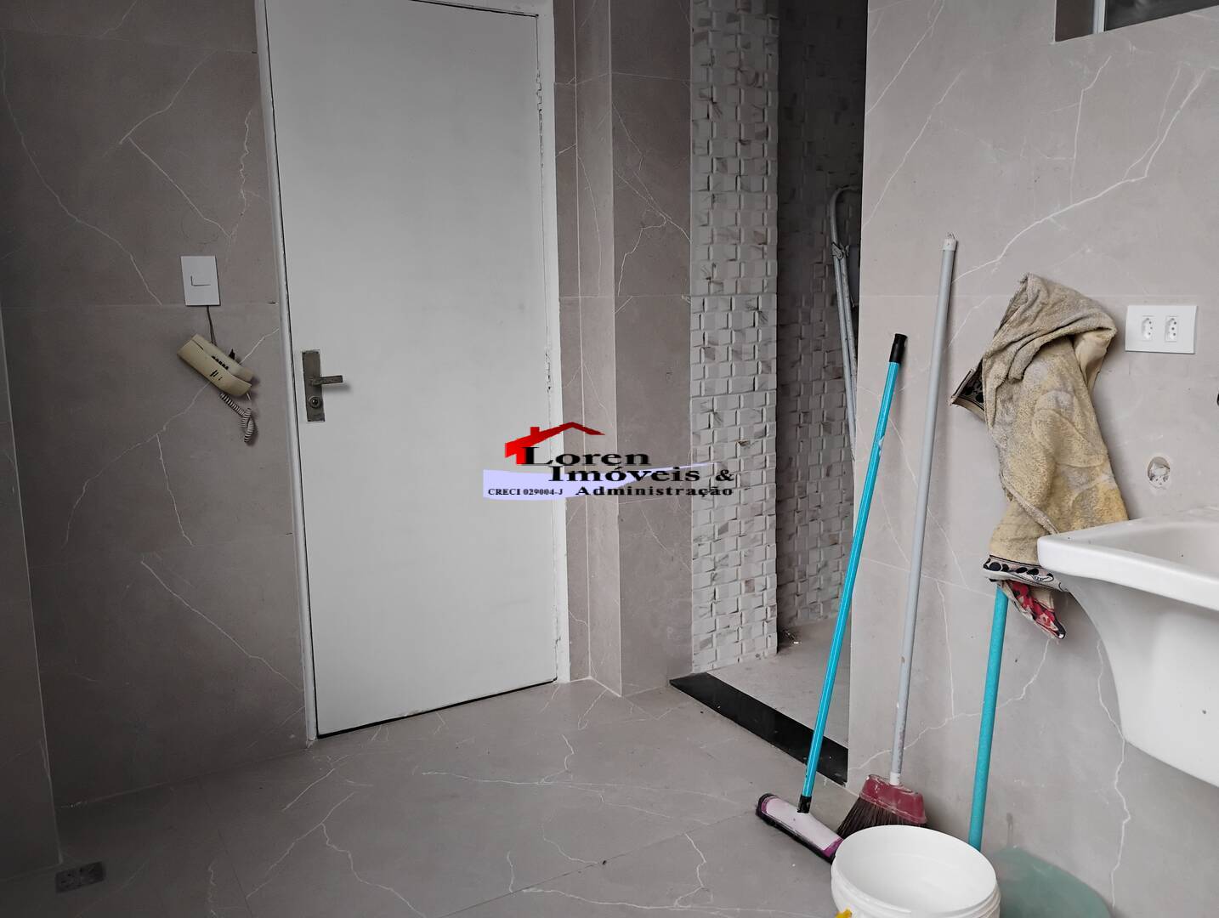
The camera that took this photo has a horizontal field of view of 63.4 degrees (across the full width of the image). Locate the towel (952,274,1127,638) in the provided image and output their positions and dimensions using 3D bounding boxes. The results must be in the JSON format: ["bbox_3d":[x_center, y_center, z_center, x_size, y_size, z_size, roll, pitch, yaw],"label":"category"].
[{"bbox_3d":[0.774,-0.008,1.825,0.135,0.650,0.380,-6,11,-30],"label":"towel"}]

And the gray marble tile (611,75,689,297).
[{"bbox_3d":[0.118,-0.767,2.819,0.266,0.600,0.014,-6,11,-30],"label":"gray marble tile"}]

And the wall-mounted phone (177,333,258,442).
[{"bbox_3d":[-0.956,-0.172,2.413,0.172,0.262,0.080,-6,11,-30],"label":"wall-mounted phone"}]

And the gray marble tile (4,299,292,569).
[{"bbox_3d":[-1.101,-0.071,2.401,0.600,0.600,0.014,-6,11,-30],"label":"gray marble tile"}]

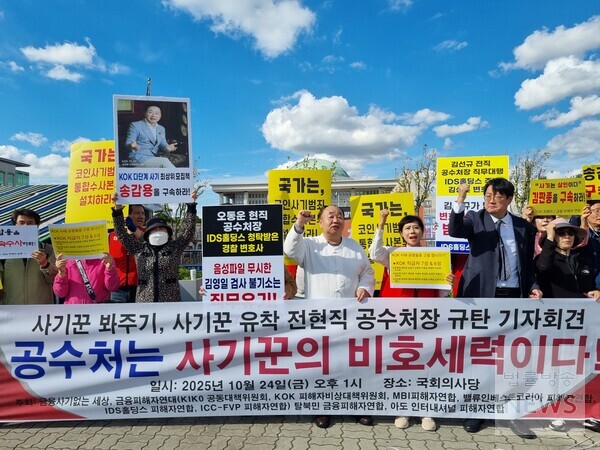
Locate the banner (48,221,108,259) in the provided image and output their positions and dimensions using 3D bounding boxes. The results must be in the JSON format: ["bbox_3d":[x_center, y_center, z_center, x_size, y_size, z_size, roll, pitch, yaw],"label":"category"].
[{"bbox_3d":[-1.663,0.113,3.400,0.430,0.300,0.020,-4,2,5],"label":"banner"}]

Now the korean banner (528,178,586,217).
[{"bbox_3d":[2.002,-0.214,3.500,0.430,0.290,0.020,-2,-7,9],"label":"korean banner"}]

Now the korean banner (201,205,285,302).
[{"bbox_3d":[-0.424,0.302,3.400,0.600,0.880,0.020,0,-5,0],"label":"korean banner"}]

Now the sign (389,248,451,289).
[{"bbox_3d":[0.859,0.310,3.200,0.430,0.300,0.020,-1,-9,3],"label":"sign"}]

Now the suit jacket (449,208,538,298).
[{"bbox_3d":[1.417,0.253,3.300,0.660,0.750,0.380,0,0,9],"label":"suit jacket"}]

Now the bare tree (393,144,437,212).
[{"bbox_3d":[3.050,-0.300,12.000,1.300,3.700,1.300,0,0,0],"label":"bare tree"}]

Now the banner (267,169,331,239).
[{"bbox_3d":[0.003,-0.064,4.150,0.585,0.880,0.020,0,-3,0],"label":"banner"}]

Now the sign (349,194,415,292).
[{"bbox_3d":[0.778,0.161,4.150,0.595,0.880,0.020,-4,-2,0],"label":"sign"}]

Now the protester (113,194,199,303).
[{"bbox_3d":[-1.160,0.640,3.580,0.690,1.810,0.480,0,0,-6],"label":"protester"}]

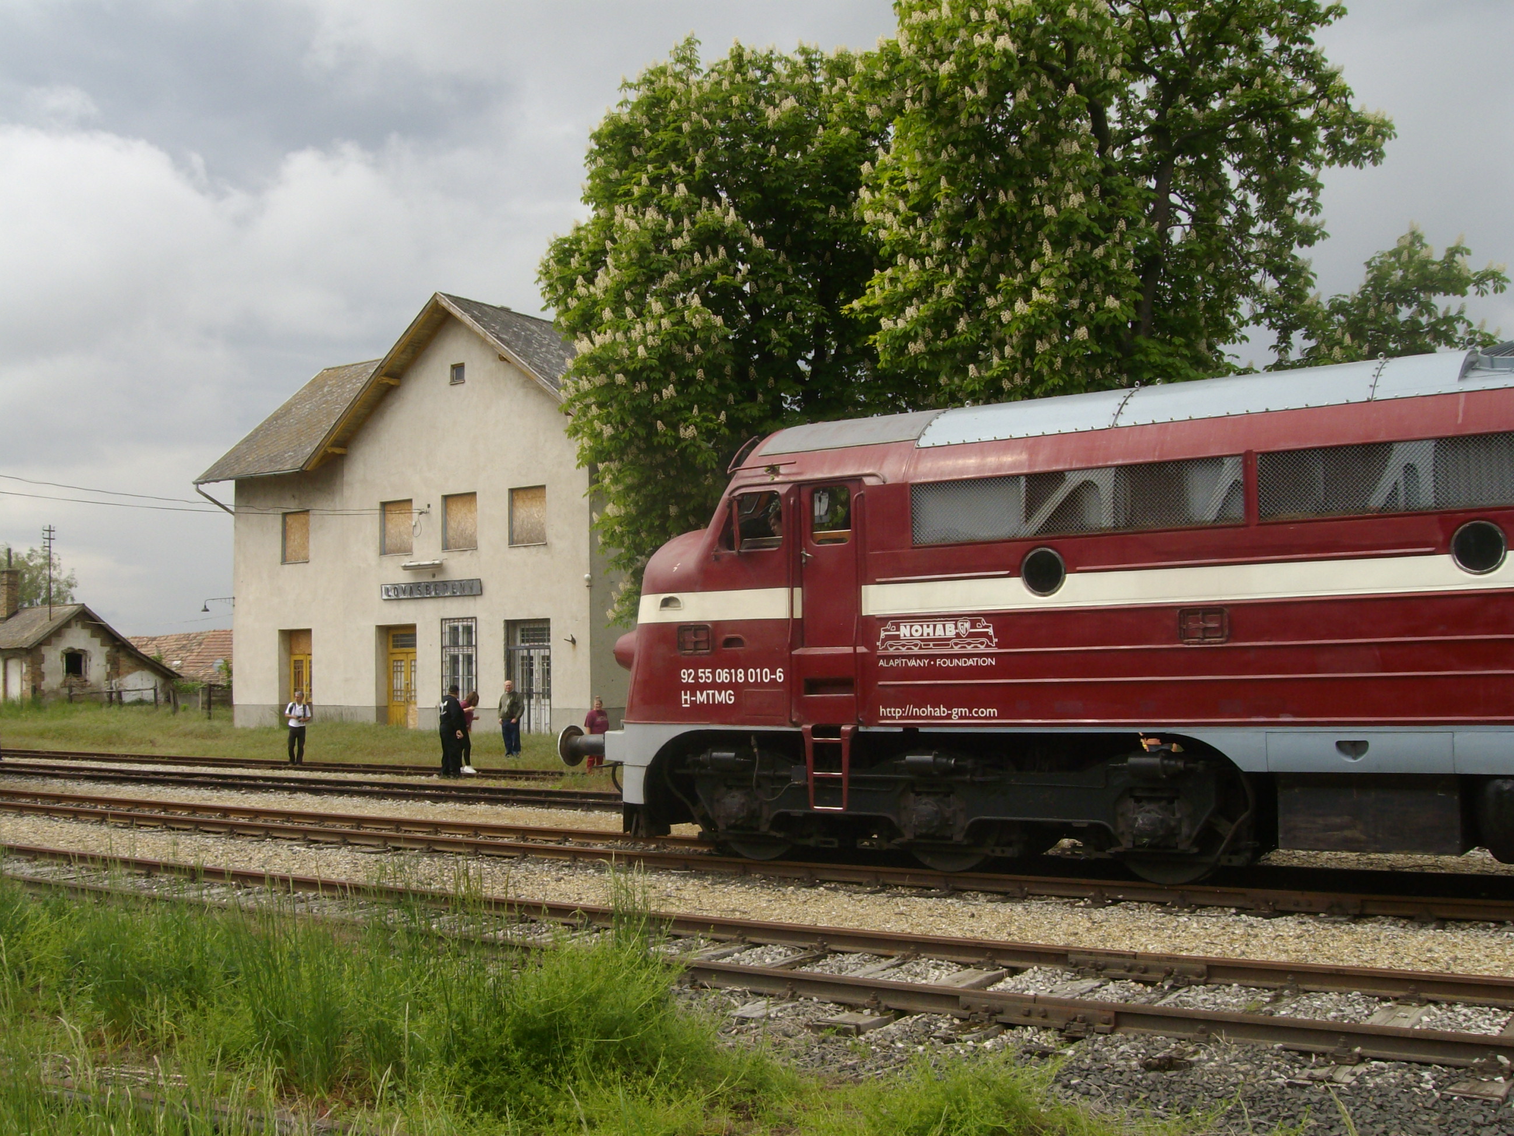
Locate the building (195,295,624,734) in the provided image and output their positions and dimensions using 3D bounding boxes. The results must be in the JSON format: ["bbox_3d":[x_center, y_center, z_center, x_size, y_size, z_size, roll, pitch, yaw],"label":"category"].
[{"bbox_3d":[-7.792,-1.121,47.656,15.500,11.880,10.270,-3,-5,32],"label":"building"}]

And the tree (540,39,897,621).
[{"bbox_3d":[-0.770,-3.844,34.969,8.600,15.720,8.600,-1,-4,0],"label":"tree"}]

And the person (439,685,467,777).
[{"bbox_3d":[-5.803,3.110,30.000,0.380,1.770,0.550,3,-6,-41],"label":"person"}]

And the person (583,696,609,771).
[{"bbox_3d":[-3.189,3.294,31.100,0.540,1.570,0.340,1,-5,-24],"label":"person"}]

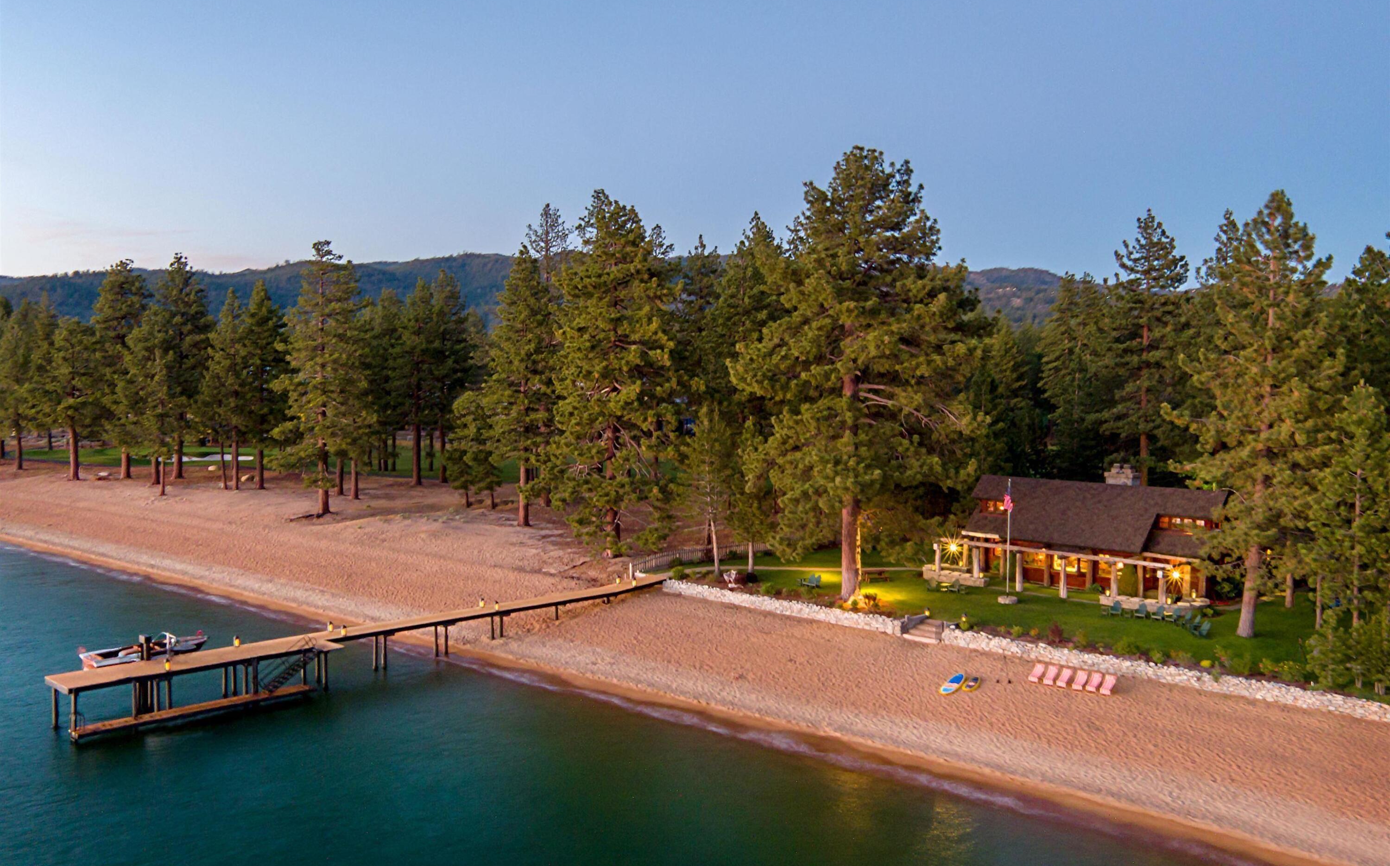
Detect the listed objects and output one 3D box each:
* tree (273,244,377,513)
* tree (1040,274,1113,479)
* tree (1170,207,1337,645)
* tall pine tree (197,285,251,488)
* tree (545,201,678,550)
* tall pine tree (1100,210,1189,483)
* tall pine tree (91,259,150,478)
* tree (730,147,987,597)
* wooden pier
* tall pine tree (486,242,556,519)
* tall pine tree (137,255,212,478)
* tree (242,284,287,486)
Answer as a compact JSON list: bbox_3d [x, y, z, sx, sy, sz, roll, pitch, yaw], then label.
[{"bbox_3d":[-38.767,-5.642,125.971,10.027,28.318,9.525,0,3,-17],"label":"tree"},{"bbox_3d":[40.519,-4.023,128.081,7.506,25.336,7.506,1,3,18],"label":"tree"},{"bbox_3d":[31.606,-0.858,68.234,9.489,24.931,9.489,1,3,25],"label":"tree"},{"bbox_3d":[-59.804,-5.440,153.774,6.590,25.365,6.590,-1,3,-21],"label":"tall pine tree"},{"bbox_3d":[-6.719,-4.955,99.059,10.657,29.535,10.657,0,2,-4],"label":"tree"},{"bbox_3d":[41.828,-5.602,112.102,8.138,29.843,8.138,1,3,20],"label":"tall pine tree"},{"bbox_3d":[-81.718,-9.075,171.578,8.254,30.908,8.254,-1,3,-25],"label":"tall pine tree"},{"bbox_3d":[10.863,-3.946,80.457,16.678,29.860,15.844,1,2,8],"label":"tree"},{"bbox_3d":[-16.286,12.415,73.101,5.100,3.200,41.400,3,3,44],"label":"wooden pier"},{"bbox_3d":[-17.700,-4.950,123.500,7.600,28.800,7.600,0,2,0],"label":"tall pine tree"},{"bbox_3d":[-73.857,-9.313,171.082,10.325,31.509,10.325,-1,3,-23],"label":"tall pine tree"},{"bbox_3d":[-55.480,-6.124,154.711,5.819,26.700,5.819,-1,3,-20],"label":"tree"}]

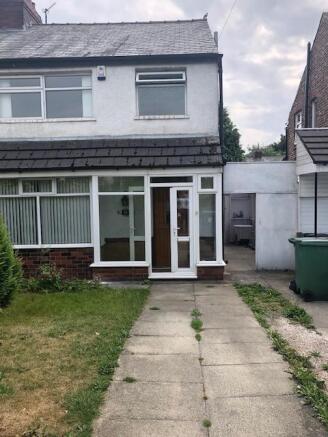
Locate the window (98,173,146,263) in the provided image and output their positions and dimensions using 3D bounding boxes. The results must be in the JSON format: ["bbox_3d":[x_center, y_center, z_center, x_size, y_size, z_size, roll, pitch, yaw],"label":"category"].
[{"bbox_3d":[-0.986,0.027,8.230,1.157,2.009,0.100,-1,2,2],"label":"window"}]

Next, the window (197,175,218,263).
[{"bbox_3d":[1.010,0.007,8.166,0.497,2.032,0.100,-1,2,2],"label":"window"}]

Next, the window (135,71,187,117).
[{"bbox_3d":[-0.058,-3.082,8.728,1.217,1.143,0.120,-1,2,2],"label":"window"}]

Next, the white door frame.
[{"bbox_3d":[0.218,0.299,8.200,1.081,2.175,0.110,-1,2,2],"label":"white door frame"}]

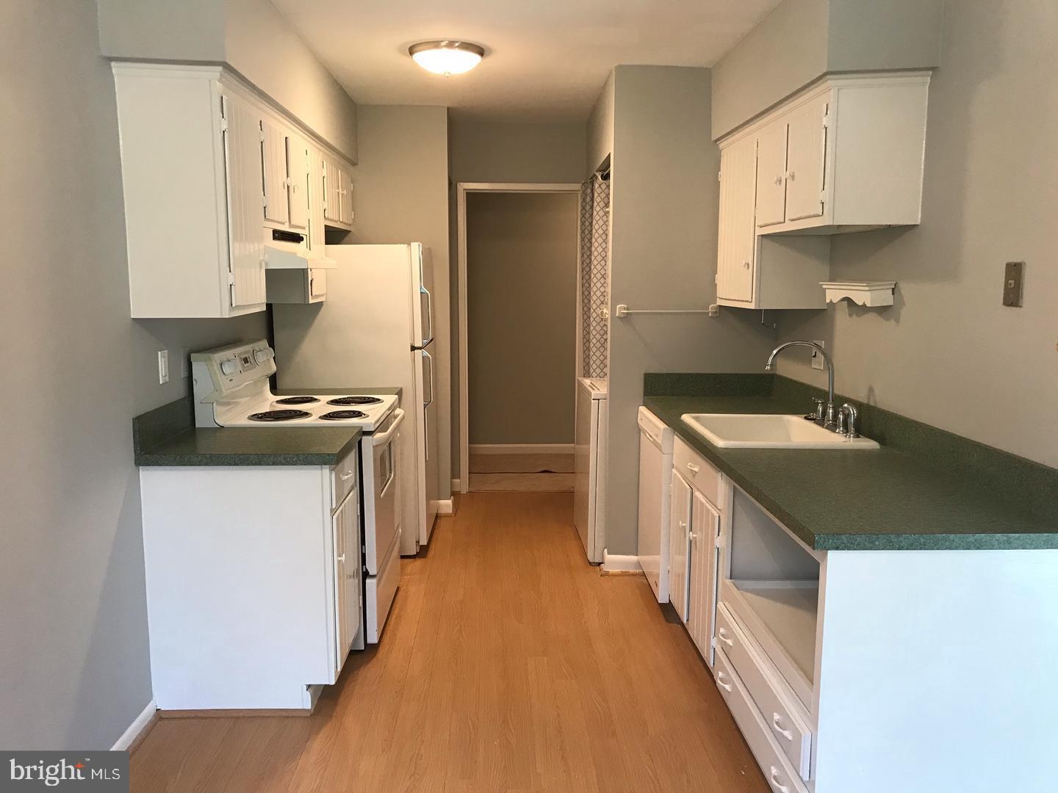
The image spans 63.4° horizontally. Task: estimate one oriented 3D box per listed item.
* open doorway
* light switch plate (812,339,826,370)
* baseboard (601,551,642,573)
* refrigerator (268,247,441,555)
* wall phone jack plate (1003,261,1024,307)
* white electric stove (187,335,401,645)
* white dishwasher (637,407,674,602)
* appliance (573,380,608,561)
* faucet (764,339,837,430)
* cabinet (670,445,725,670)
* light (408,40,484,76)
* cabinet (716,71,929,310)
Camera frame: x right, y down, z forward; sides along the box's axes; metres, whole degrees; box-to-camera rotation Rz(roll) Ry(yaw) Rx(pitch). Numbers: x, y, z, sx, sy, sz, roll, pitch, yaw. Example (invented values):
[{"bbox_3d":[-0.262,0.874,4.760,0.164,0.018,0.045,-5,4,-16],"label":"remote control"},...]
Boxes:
[{"bbox_3d":[-0.062,-0.378,5.842,0.831,2.091,0.120,0,8,-2],"label":"open doorway"},{"bbox_3d":[1.212,-0.177,3.591,0.012,0.118,0.118,0,8,-2],"label":"light switch plate"},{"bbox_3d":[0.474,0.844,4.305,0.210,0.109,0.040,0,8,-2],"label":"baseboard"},{"bbox_3d":[-0.919,-0.007,4.783,0.790,1.645,0.740,0,8,-2],"label":"refrigerator"},{"bbox_3d":[1.277,-0.296,2.264,0.009,0.114,0.075,0,8,-2],"label":"wall phone jack plate"},{"bbox_3d":[-0.953,0.371,3.766,0.718,1.195,0.760,0,8,-2],"label":"white electric stove"},{"bbox_3d":[0.851,0.505,3.906,0.615,0.847,0.600,0,8,-2],"label":"white dishwasher"},{"bbox_3d":[0.621,0.363,4.760,0.650,0.940,0.695,0,8,-2],"label":"appliance"},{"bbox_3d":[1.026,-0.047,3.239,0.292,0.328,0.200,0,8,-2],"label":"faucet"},{"bbox_3d":[0.915,0.605,3.231,0.622,0.837,0.750,0,8,-2],"label":"cabinet"},{"bbox_3d":[-0.352,-1.444,3.714,0.330,0.115,0.330,0,8,-2],"label":"light"},{"bbox_3d":[1.066,-0.724,3.400,0.317,0.763,1.375,0,8,-2],"label":"cabinet"}]

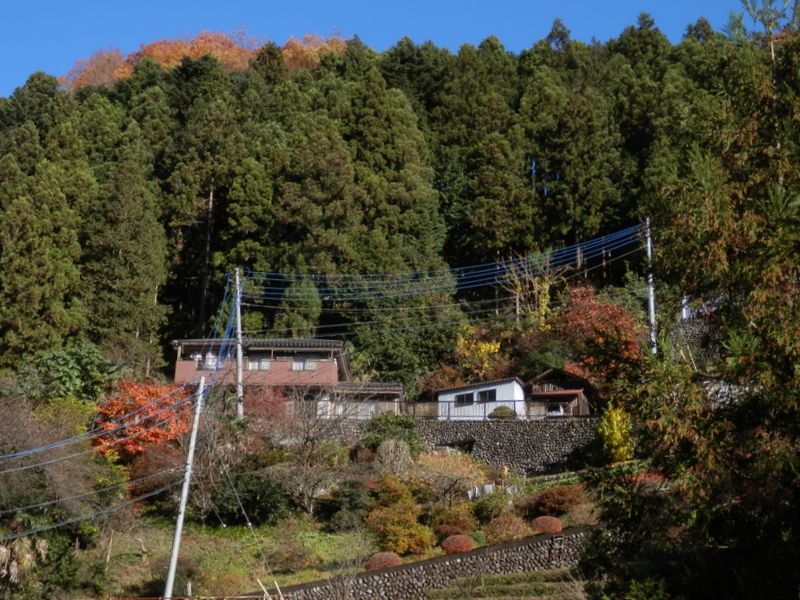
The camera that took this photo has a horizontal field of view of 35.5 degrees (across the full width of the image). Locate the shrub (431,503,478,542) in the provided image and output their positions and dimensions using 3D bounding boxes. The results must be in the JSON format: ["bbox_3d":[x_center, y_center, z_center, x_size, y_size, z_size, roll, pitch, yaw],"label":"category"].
[{"bbox_3d":[2.817,11.499,64.500,2.450,2.050,2.200,0,-10,0],"label":"shrub"}]

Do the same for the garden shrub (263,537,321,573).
[{"bbox_3d":[-4.522,10.706,52.500,2.360,1.510,2.120,0,-15,0],"label":"garden shrub"}]

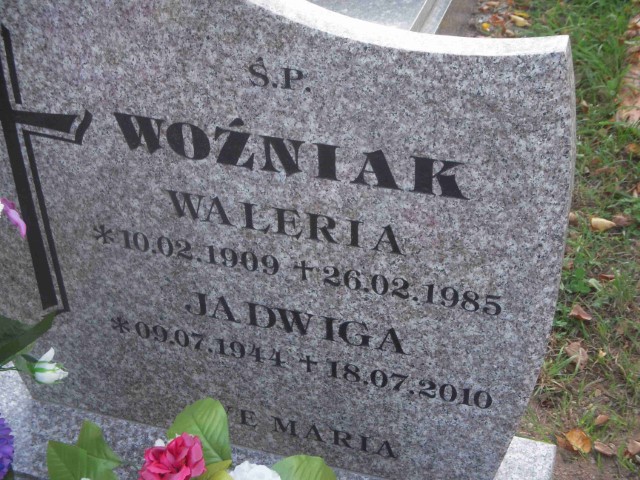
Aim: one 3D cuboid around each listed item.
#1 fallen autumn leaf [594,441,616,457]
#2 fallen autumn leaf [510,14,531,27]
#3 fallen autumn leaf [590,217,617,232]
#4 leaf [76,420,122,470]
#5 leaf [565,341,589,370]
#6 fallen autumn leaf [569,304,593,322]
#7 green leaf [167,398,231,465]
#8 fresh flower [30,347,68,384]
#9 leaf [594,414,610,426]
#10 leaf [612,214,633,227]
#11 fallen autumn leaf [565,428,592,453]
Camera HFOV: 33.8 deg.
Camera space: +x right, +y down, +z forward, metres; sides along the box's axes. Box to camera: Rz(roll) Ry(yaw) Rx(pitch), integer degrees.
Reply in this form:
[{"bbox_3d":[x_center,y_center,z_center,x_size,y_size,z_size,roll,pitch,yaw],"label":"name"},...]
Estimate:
[{"bbox_3d":[0.531,0.389,1.962,0.027,0.017,0.050,-27,44,-27],"label":"fallen autumn leaf"},{"bbox_3d":[0.630,-0.689,3.310,0.072,0.022,0.036,22,45,28],"label":"fallen autumn leaf"},{"bbox_3d":[0.669,-0.037,2.488,0.064,0.022,0.038,11,40,16],"label":"fallen autumn leaf"},{"bbox_3d":[-0.297,0.277,1.420,0.056,0.028,0.078,-18,65,-2],"label":"leaf"},{"bbox_3d":[0.524,0.236,2.154,0.048,0.020,0.072,-15,40,-15],"label":"leaf"},{"bbox_3d":[0.557,0.157,2.252,0.056,0.020,0.036,15,42,21],"label":"fallen autumn leaf"},{"bbox_3d":[-0.161,0.254,1.400,0.078,0.030,0.092,-25,68,-18],"label":"green leaf"},{"bbox_3d":[-0.372,0.174,1.450,0.050,0.040,0.040,12,66,12],"label":"fresh flower"},{"bbox_3d":[0.540,0.345,2.016,0.034,0.014,0.024,-21,42,-21],"label":"leaf"},{"bbox_3d":[0.717,-0.046,2.498,0.048,0.018,0.032,6,39,11],"label":"leaf"},{"bbox_3d":[0.486,0.377,1.980,0.045,0.023,0.062,-29,45,-29],"label":"fallen autumn leaf"}]

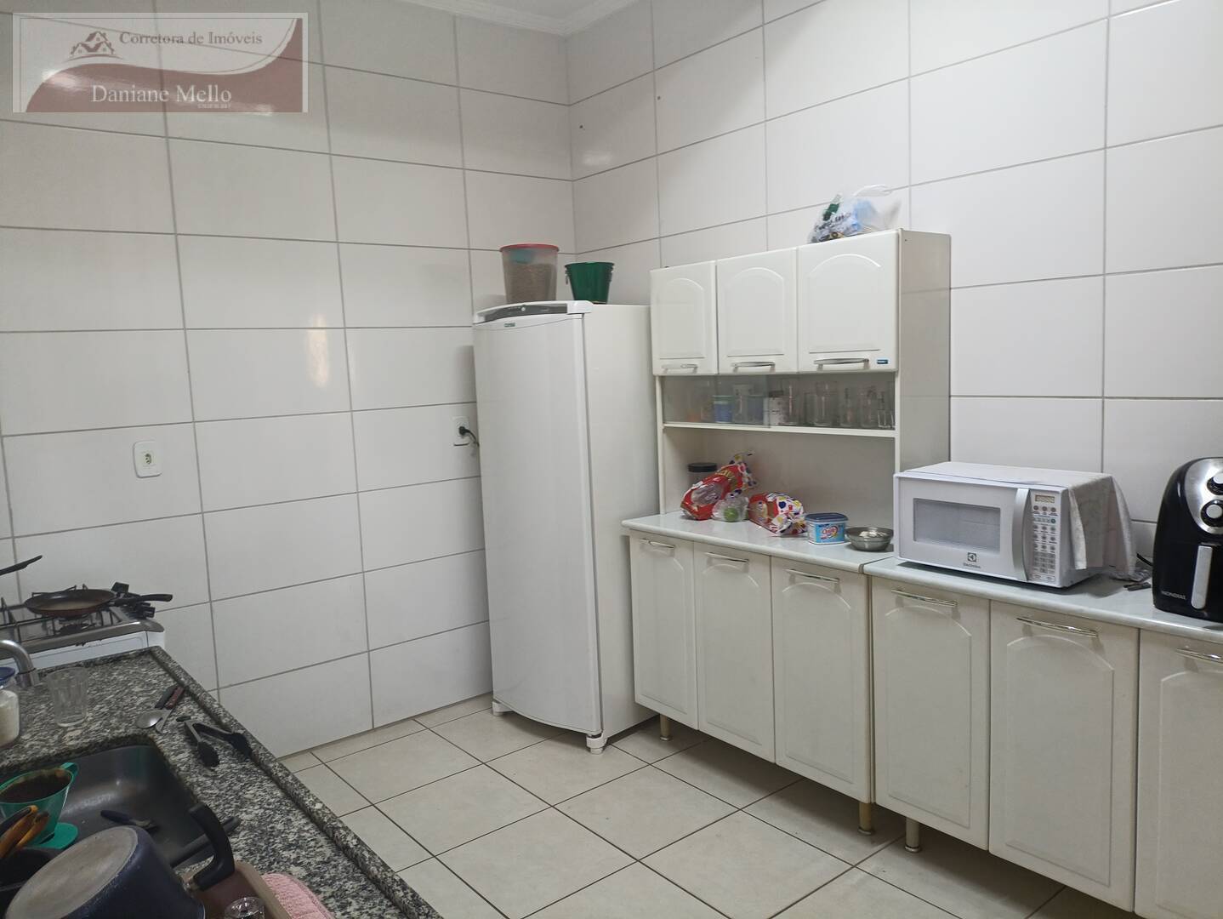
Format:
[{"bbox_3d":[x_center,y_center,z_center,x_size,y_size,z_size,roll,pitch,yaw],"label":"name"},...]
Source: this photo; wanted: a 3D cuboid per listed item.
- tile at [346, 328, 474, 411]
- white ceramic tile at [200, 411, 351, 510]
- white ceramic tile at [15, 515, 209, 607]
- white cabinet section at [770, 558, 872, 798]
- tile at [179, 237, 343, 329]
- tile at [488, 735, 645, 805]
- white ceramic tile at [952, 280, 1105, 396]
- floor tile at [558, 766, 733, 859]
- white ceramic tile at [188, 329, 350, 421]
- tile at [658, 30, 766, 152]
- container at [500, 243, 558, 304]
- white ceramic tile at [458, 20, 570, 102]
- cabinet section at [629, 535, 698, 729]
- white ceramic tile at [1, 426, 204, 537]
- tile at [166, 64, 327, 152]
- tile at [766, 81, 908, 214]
[{"bbox_3d":[-0.811,-0.381,3.643,0.570,0.324,0.010,-7,8,-37],"label":"tile"},{"bbox_3d":[-1.245,0.001,3.321,0.567,0.322,0.012,-8,8,-37],"label":"white ceramic tile"},{"bbox_3d":[-1.693,0.385,3.032,0.570,0.324,0.010,-7,8,-37],"label":"white ceramic tile"},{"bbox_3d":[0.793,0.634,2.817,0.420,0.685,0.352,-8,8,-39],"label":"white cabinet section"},{"bbox_3d":[-1.265,-0.639,3.227,0.563,0.320,0.010,-7,8,-37],"label":"tile"},{"bbox_3d":[-0.165,1.122,3.241,0.431,0.010,0.436,-8,8,-39],"label":"tile"},{"bbox_3d":[1.142,-0.348,2.600,0.010,0.324,0.570,-8,8,-39],"label":"white ceramic tile"},{"bbox_3d":[0.113,1.149,2.901,0.431,0.010,0.436,-8,8,-39],"label":"floor tile"},{"bbox_3d":[-1.266,-0.323,3.301,0.570,0.324,0.010,-7,8,-37],"label":"white ceramic tile"},{"bbox_3d":[0.368,-1.383,3.362,0.012,0.322,0.573,-8,8,-38],"label":"tile"},{"bbox_3d":[-0.320,-0.704,3.474,0.230,0.245,0.230,-3,7,-5],"label":"container"},{"bbox_3d":[-0.414,-1.708,3.785,0.538,0.307,0.010,-7,8,-37],"label":"white ceramic tile"},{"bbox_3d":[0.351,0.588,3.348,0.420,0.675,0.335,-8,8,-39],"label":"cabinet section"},{"bbox_3d":[-1.704,0.060,2.993,0.567,0.324,0.010,-7,8,-37],"label":"white ceramic tile"},{"bbox_3d":[-1.293,-1.280,3.155,0.563,0.320,0.010,-7,8,-37],"label":"tile"},{"bbox_3d":[0.742,-1.024,2.951,0.012,0.322,0.573,-8,8,-38],"label":"tile"}]

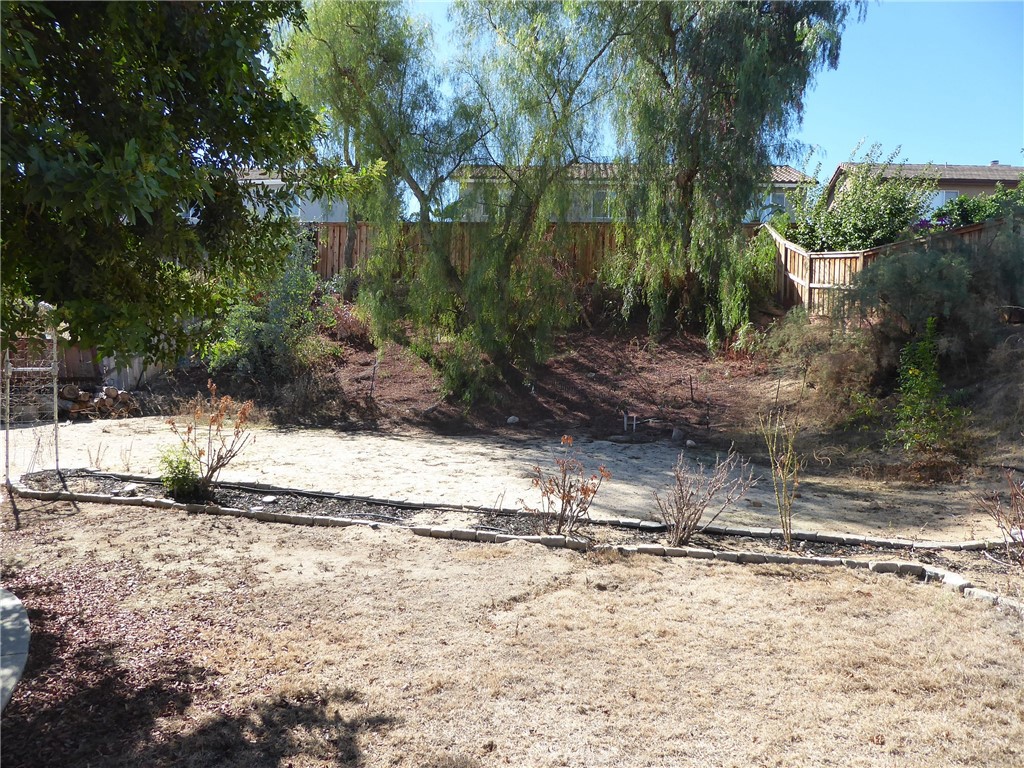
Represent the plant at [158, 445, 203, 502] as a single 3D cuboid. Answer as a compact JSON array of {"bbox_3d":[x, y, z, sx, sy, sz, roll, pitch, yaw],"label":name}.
[{"bbox_3d":[-3.670,0.992,8.200,0.470,0.590,0.460,0,2,0],"label":"plant"}]

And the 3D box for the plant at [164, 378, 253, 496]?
[{"bbox_3d":[-3.466,0.609,8.500,0.985,1.279,0.880,0,2,0],"label":"plant"}]

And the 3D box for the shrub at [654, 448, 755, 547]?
[{"bbox_3d":[1.609,0.944,6.150,0.807,0.803,0.740,0,2,0],"label":"shrub"}]

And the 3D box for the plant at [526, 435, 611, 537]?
[{"bbox_3d":[0.492,0.895,6.550,0.724,0.881,0.700,0,2,0],"label":"plant"}]

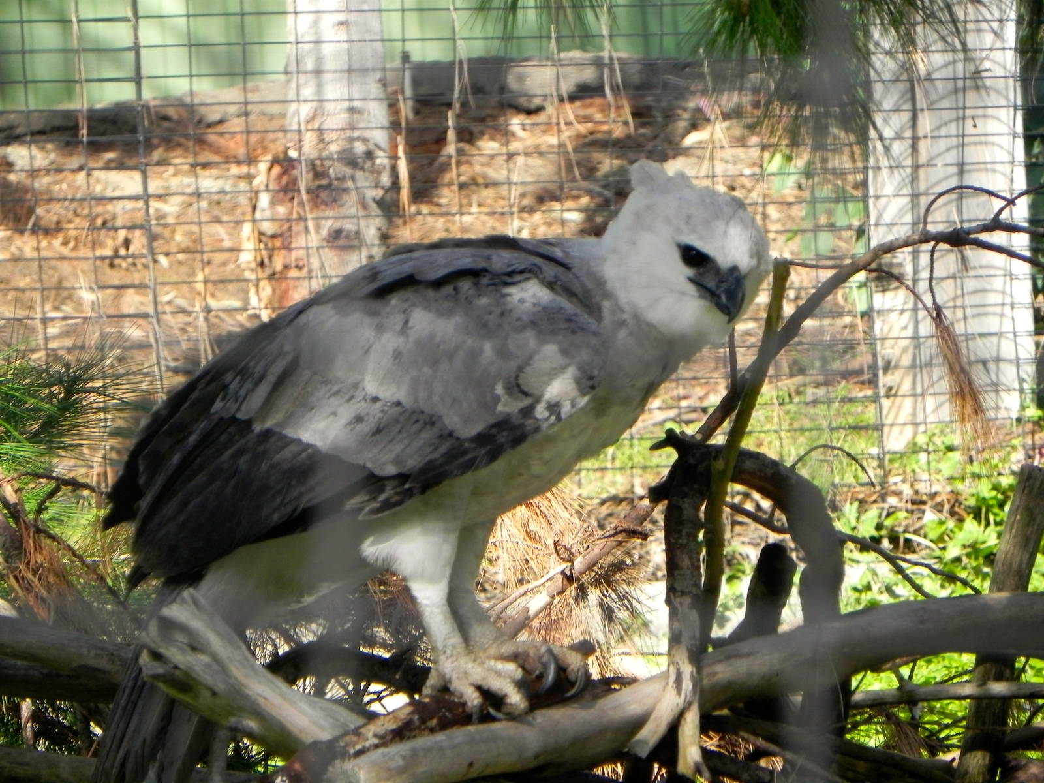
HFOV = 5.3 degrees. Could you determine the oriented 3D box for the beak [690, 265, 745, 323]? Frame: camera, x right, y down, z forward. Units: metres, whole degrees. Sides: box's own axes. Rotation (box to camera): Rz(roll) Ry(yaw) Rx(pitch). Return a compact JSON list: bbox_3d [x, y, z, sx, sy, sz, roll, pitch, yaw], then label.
[{"bbox_3d":[0.199,-0.099,11.500,0.056,0.054,0.040,33,9,40],"label":"beak"}]

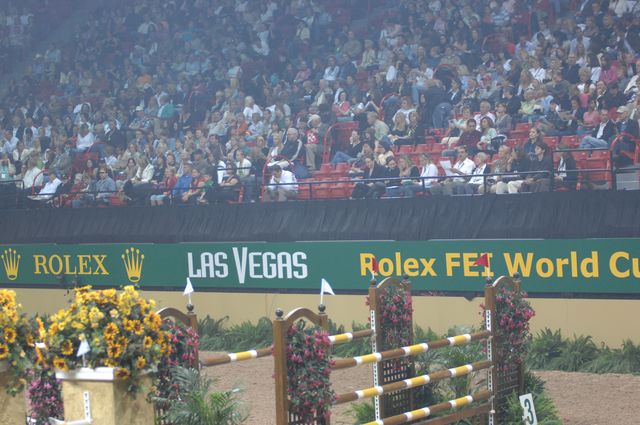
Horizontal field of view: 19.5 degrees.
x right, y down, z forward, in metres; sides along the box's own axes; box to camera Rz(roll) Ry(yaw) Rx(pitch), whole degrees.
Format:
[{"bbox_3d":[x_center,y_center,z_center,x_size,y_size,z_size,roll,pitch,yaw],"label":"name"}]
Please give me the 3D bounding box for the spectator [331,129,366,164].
[{"bbox_3d":[0.659,-1.235,41.705,0.880,1.200,0.500,-2,1,-38],"label":"spectator"}]

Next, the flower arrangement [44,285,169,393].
[{"bbox_3d":[-2.119,1.255,18.500,1.120,1.000,1.060,-2,1,35],"label":"flower arrangement"}]

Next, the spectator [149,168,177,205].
[{"bbox_3d":[-3.802,-0.517,45.618,0.470,1.170,0.780,-2,1,43],"label":"spectator"}]

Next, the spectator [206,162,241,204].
[{"bbox_3d":[-2.136,-0.509,41.705,0.780,1.220,0.480,-3,1,-44],"label":"spectator"}]

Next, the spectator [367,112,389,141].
[{"bbox_3d":[1.326,-1.752,44.034,0.800,1.220,0.500,-3,1,-37],"label":"spectator"}]

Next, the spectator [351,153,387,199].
[{"bbox_3d":[1.036,-0.603,39.005,0.800,1.200,0.520,-3,1,-44],"label":"spectator"}]

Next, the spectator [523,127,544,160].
[{"bbox_3d":[4.322,-1.127,38.312,0.780,1.240,0.500,-4,1,-42],"label":"spectator"}]

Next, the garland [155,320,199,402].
[{"bbox_3d":[-1.462,1.502,18.800,0.190,0.830,0.640,-2,1,31],"label":"garland"}]

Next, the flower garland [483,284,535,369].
[{"bbox_3d":[2.572,1.547,25.300,0.360,1.050,0.780,-2,1,36],"label":"flower garland"}]

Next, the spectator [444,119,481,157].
[{"bbox_3d":[2.998,-1.352,39.205,0.520,1.250,0.780,-2,1,37],"label":"spectator"}]

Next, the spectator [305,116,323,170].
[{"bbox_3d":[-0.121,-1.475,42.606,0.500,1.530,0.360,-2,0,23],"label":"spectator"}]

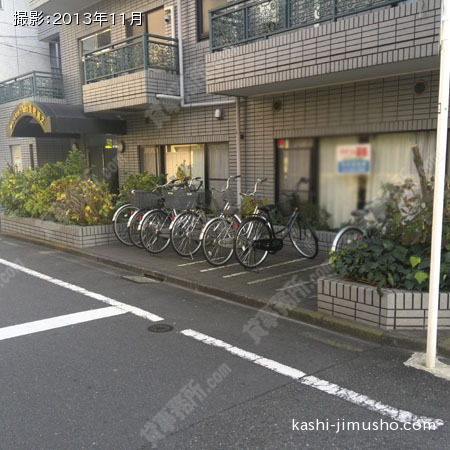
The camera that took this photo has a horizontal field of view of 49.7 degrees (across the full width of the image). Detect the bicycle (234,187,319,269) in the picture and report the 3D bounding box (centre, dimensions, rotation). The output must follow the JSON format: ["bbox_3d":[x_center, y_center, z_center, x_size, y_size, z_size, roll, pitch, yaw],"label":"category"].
[{"bbox_3d":[0.751,-0.016,6.805,1.680,1.080,0.560,-7,10,-38],"label":"bicycle"}]

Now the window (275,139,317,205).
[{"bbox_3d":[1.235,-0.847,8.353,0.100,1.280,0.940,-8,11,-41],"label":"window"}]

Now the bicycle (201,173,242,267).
[{"bbox_3d":[0.185,-0.024,7.078,0.570,1.070,1.700,5,10,38],"label":"bicycle"}]

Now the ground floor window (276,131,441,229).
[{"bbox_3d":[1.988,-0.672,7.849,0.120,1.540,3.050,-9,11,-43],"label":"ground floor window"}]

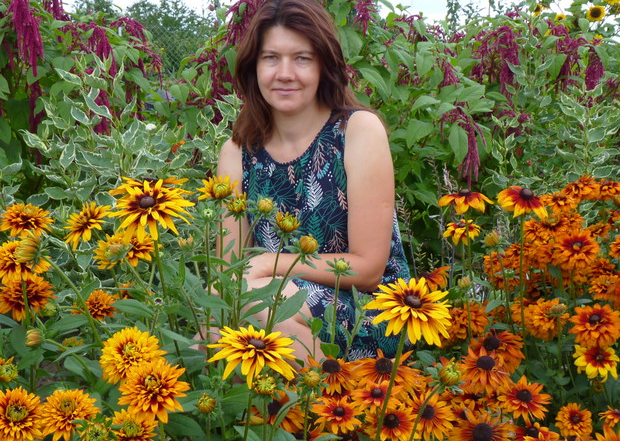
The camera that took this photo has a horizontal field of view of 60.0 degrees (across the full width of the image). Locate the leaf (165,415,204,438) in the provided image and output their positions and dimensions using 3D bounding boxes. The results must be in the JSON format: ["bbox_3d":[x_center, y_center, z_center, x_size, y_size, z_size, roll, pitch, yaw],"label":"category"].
[{"bbox_3d":[-0.187,0.305,0.800,0.062,0.016,0.038,21,42,15],"label":"leaf"}]

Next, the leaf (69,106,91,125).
[{"bbox_3d":[-0.619,-0.282,1.450,0.066,0.032,0.018,41,-18,6],"label":"leaf"}]

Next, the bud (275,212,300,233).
[{"bbox_3d":[-0.034,0.003,0.820,0.038,0.030,0.038,6,12,0],"label":"bud"}]

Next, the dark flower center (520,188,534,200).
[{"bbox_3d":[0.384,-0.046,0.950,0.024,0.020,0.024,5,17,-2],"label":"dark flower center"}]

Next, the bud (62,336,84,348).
[{"bbox_3d":[-0.384,0.199,0.870,0.034,0.024,0.034,0,27,0],"label":"bud"}]

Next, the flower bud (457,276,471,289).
[{"bbox_3d":[0.258,0.104,0.900,0.021,0.020,0.021,6,15,-1],"label":"flower bud"}]

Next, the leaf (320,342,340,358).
[{"bbox_3d":[0.034,0.214,0.880,0.033,0.028,0.013,-6,0,-2],"label":"leaf"}]

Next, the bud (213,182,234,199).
[{"bbox_3d":[-0.137,-0.047,0.840,0.029,0.025,0.028,0,13,0],"label":"bud"}]

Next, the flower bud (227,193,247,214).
[{"bbox_3d":[-0.099,-0.023,0.730,0.026,0.028,0.026,0,14,0],"label":"flower bud"}]

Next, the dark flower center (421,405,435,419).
[{"bbox_3d":[0.180,0.291,0.820,0.021,0.017,0.021,0,45,0],"label":"dark flower center"}]

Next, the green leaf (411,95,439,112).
[{"bbox_3d":[0.344,-0.348,1.600,0.080,0.022,0.048,-20,37,-12],"label":"green leaf"}]

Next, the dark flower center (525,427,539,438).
[{"bbox_3d":[0.311,0.297,0.750,0.018,0.015,0.018,0,32,0],"label":"dark flower center"}]

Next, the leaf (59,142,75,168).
[{"bbox_3d":[-0.631,-0.169,1.400,0.034,0.068,0.018,19,-5,1],"label":"leaf"}]

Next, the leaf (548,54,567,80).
[{"bbox_3d":[0.783,-0.484,1.700,0.058,0.082,0.020,0,13,0],"label":"leaf"}]

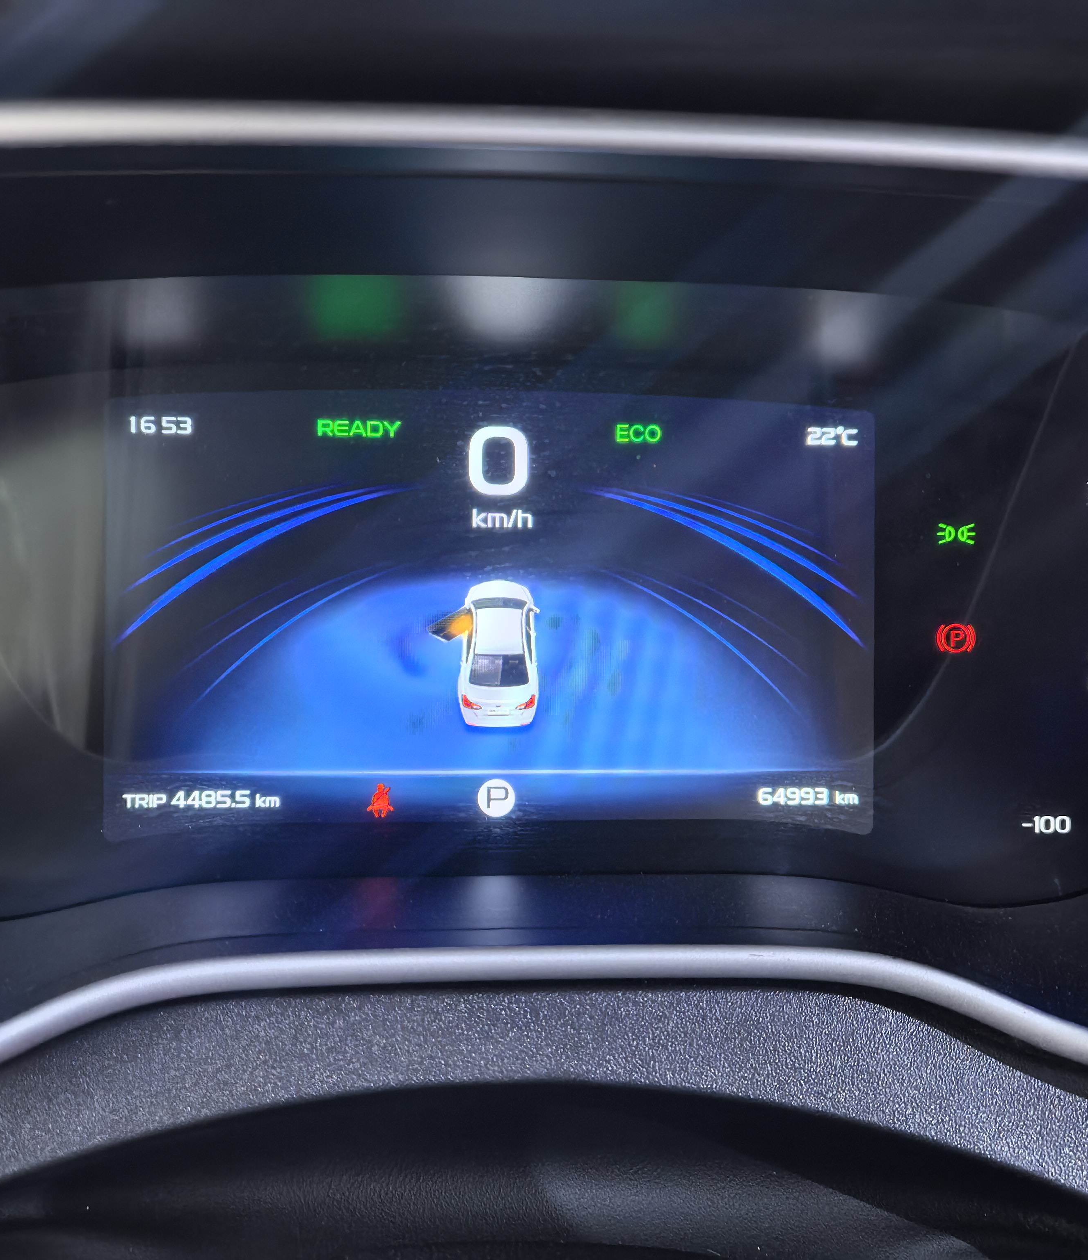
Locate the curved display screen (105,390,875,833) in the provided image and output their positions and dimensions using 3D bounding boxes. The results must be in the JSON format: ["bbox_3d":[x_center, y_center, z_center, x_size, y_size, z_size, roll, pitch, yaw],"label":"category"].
[{"bbox_3d":[-0.011,-0.002,0.274,0.159,0.090,0.014,0,-1,-5],"label":"curved display screen"}]

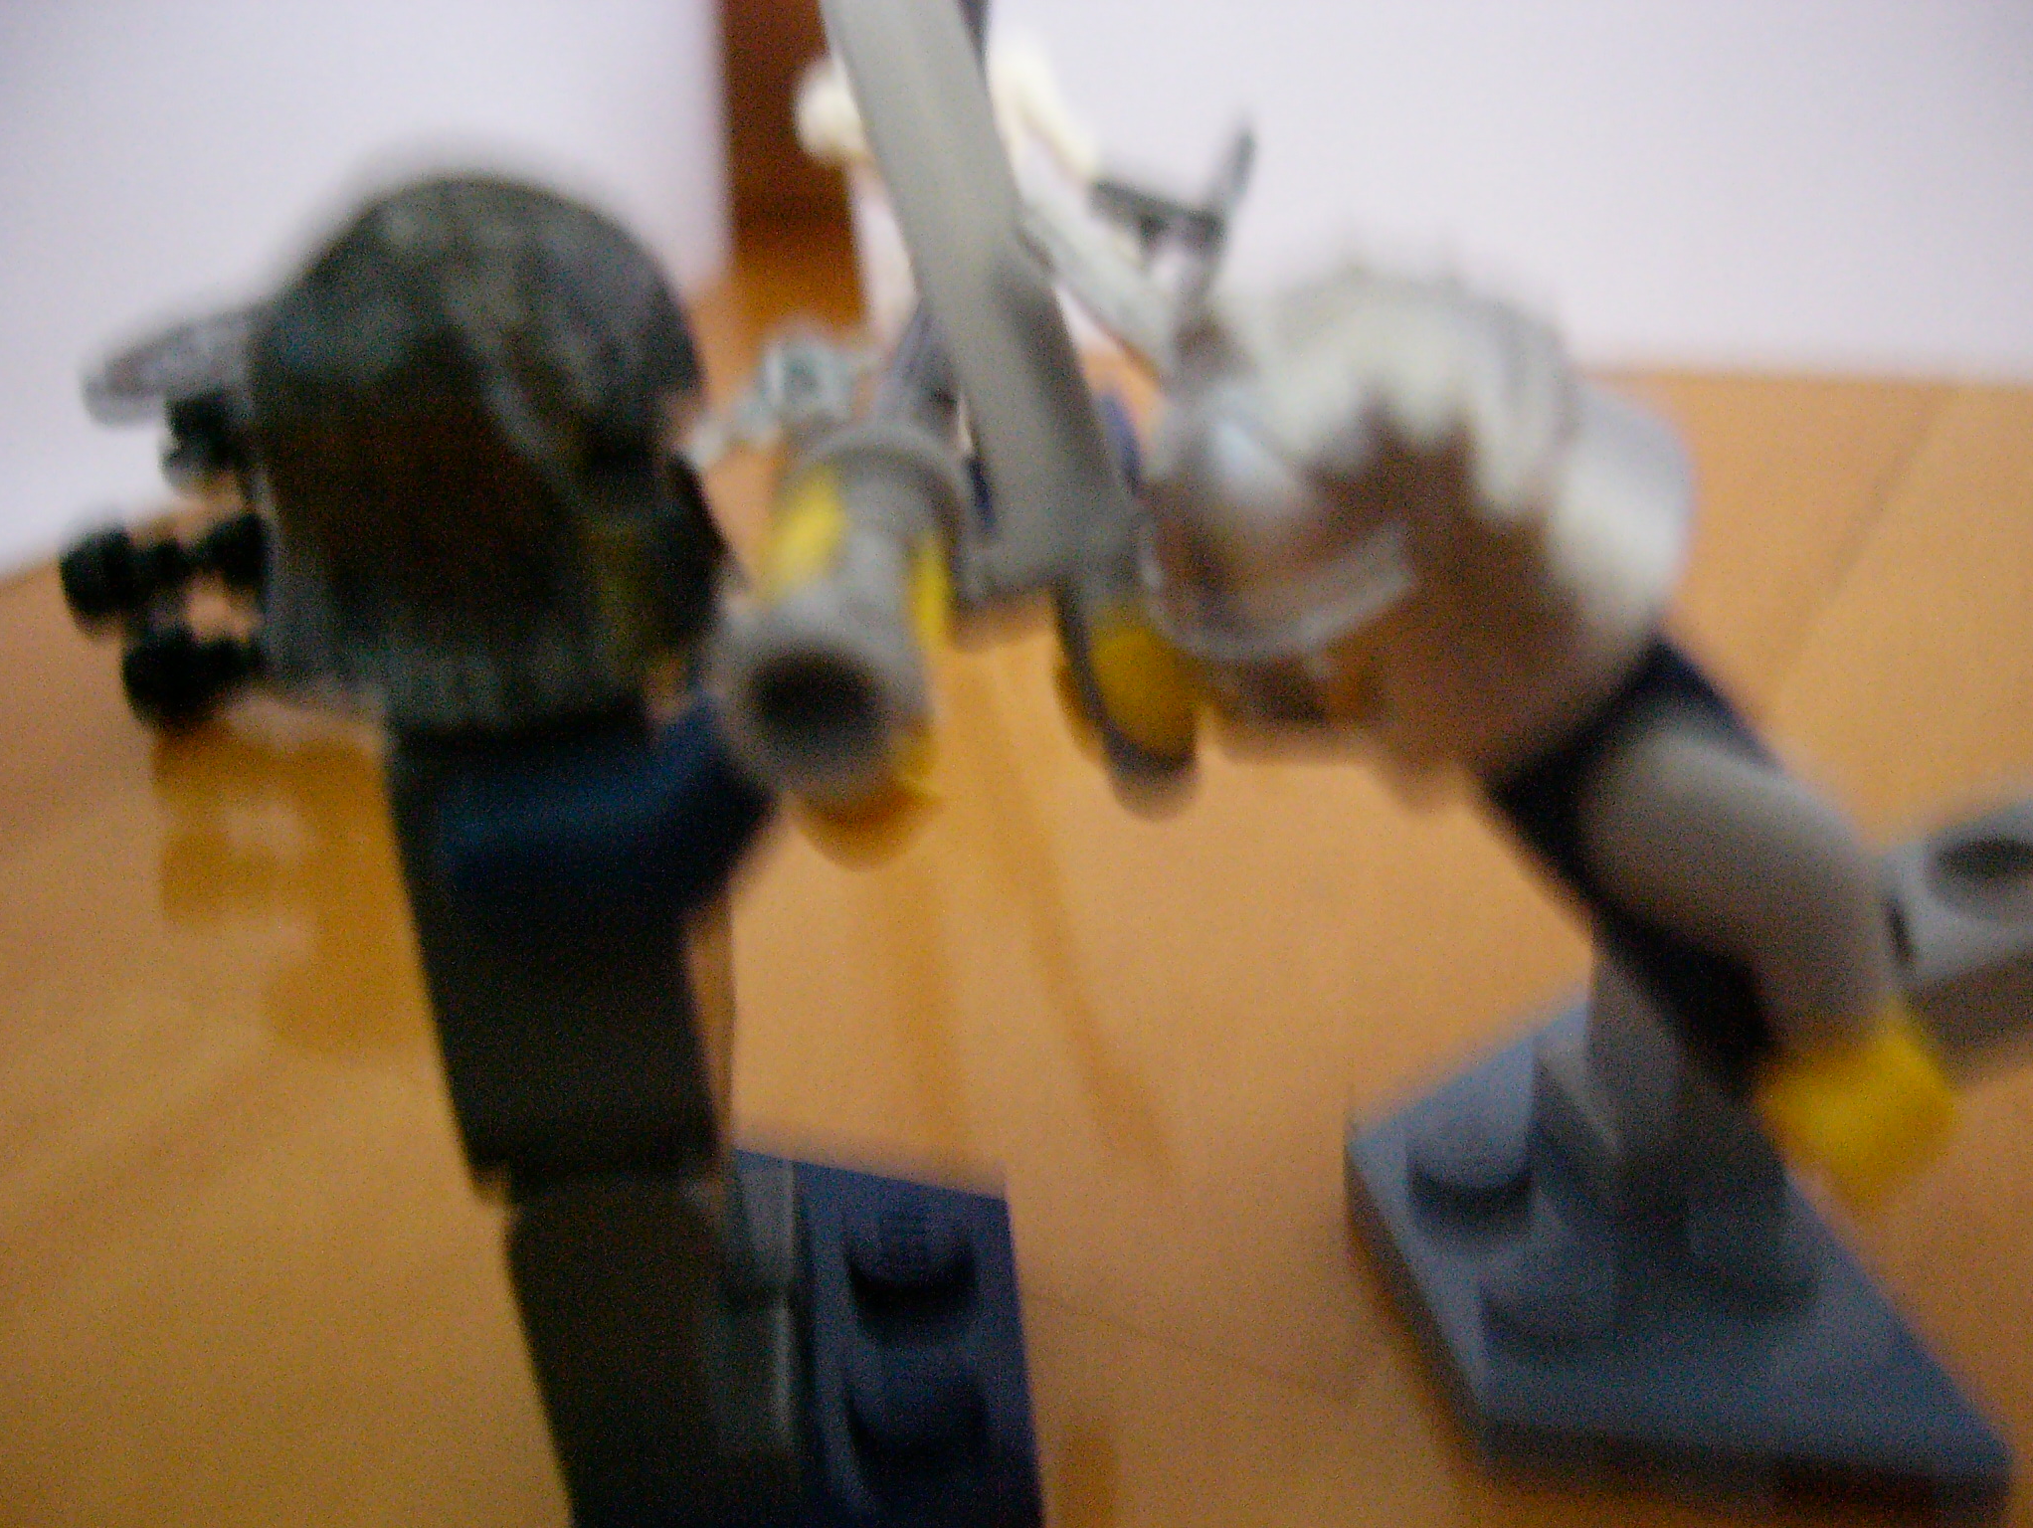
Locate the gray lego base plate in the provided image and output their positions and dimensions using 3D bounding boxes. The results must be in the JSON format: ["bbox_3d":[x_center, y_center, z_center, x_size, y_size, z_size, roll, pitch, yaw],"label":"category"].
[{"bbox_3d":[0.024,0.019,0.084,0.016,0.005,0.032,-12,28,-5],"label":"gray lego base plate"}]

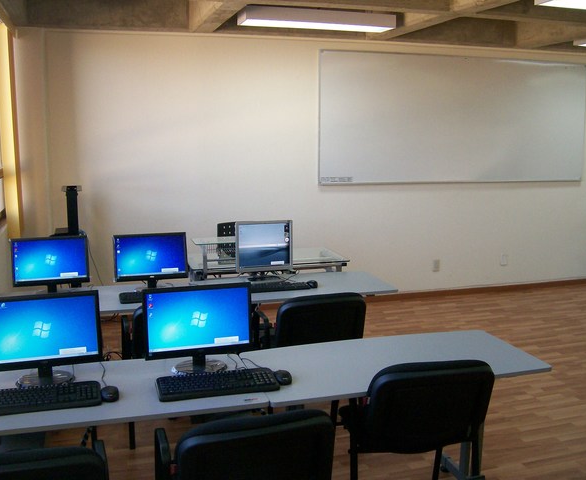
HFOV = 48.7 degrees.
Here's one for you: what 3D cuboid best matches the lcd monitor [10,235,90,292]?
[{"bbox_3d":[-1.419,0.145,3.803,0.432,0.338,0.200,-3,11,-18],"label":"lcd monitor"}]

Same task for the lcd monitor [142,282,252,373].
[{"bbox_3d":[-0.388,0.352,2.650,0.443,0.345,0.200,-4,11,-21],"label":"lcd monitor"}]

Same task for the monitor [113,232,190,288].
[{"bbox_3d":[-0.864,0.123,3.944,0.433,0.336,0.200,-3,11,-16],"label":"monitor"}]

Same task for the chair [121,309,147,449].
[{"bbox_3d":[-0.648,0.685,3.650,0.585,0.820,0.580,-3,11,-16],"label":"chair"}]

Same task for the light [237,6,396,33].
[{"bbox_3d":[0.205,-1.731,5.088,1.240,0.107,0.275,-3,11,-17],"label":"light"}]

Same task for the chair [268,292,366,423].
[{"bbox_3d":[0.091,0.652,3.867,0.585,0.820,0.580,-3,11,-16],"label":"chair"}]

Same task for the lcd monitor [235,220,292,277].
[{"bbox_3d":[-0.185,0.062,4.175,0.363,0.382,0.200,-2,10,-12],"label":"lcd monitor"}]

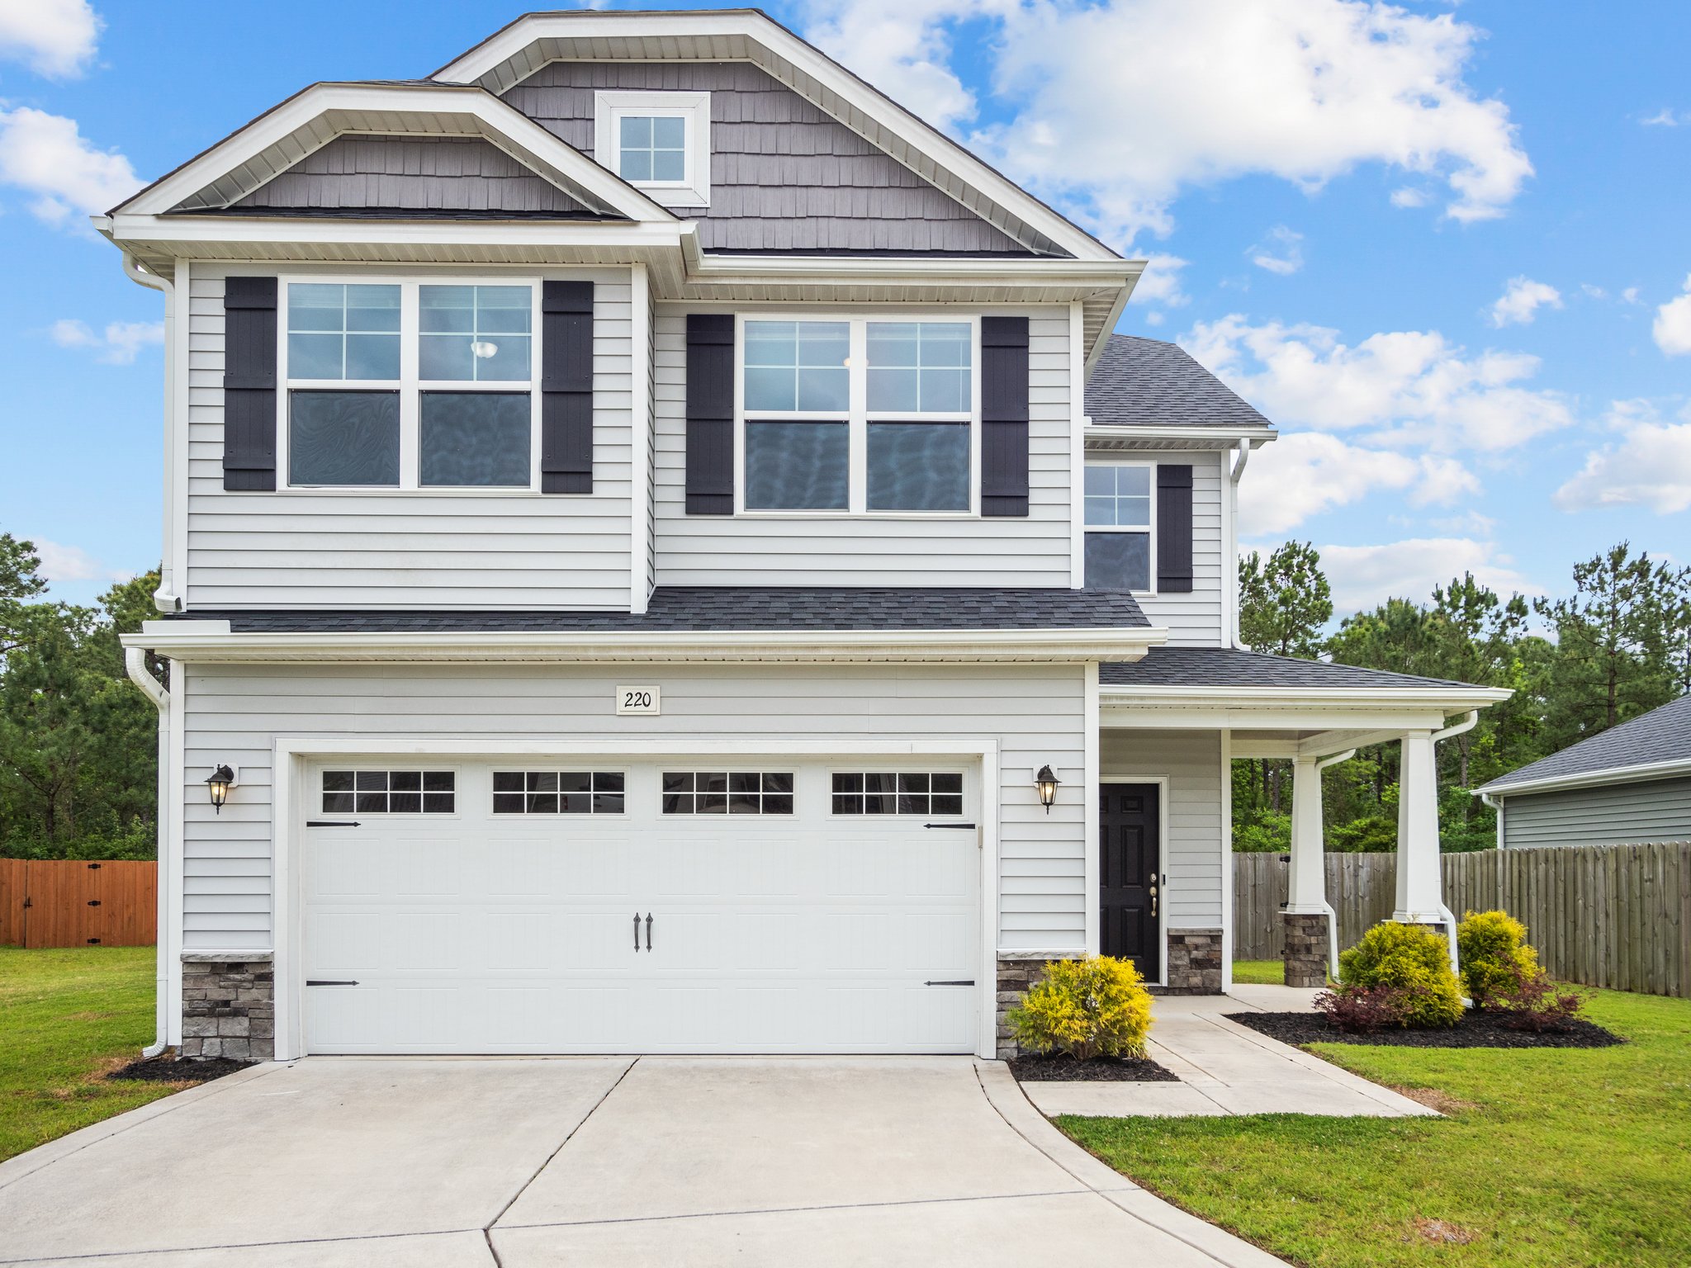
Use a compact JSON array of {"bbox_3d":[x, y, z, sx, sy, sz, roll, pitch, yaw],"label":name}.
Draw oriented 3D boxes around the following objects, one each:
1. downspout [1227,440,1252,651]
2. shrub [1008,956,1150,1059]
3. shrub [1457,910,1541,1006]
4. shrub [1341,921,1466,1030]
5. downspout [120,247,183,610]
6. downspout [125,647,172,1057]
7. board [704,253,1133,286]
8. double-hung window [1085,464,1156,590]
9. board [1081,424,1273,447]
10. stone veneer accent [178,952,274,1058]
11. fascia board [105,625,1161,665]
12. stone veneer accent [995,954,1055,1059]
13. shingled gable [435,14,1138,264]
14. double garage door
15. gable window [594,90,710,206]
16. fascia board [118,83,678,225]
[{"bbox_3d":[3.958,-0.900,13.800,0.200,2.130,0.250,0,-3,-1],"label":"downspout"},{"bbox_3d":[1.572,2.488,9.120,0.970,0.690,0.930,0,-2,-1],"label":"shrub"},{"bbox_3d":[5.708,2.840,12.000,0.820,0.870,0.800,0,-2,-1],"label":"shrub"},{"bbox_3d":[4.447,2.734,10.950,0.990,0.870,0.950,0,-2,-1],"label":"shrub"},{"bbox_3d":[-4.923,-1.424,9.700,0.430,2.580,0.180,0,-1,-1],"label":"downspout"},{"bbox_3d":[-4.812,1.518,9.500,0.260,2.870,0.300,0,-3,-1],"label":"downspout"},{"bbox_3d":[0.517,-2.656,10.000,3.280,0.200,0.120,0,-3,-1],"label":"board"},{"bbox_3d":[2.756,-1.063,13.850,0.820,1.360,0.100,0,-3,-1],"label":"double-hung window"},{"bbox_3d":[3.265,-1.970,13.550,2.100,0.180,0.130,0,-3,-1],"label":"board"},{"bbox_3d":[-4.299,2.597,9.500,0.645,0.745,0.130,0,-1,-1],"label":"stone veneer accent"},{"bbox_3d":[-1.370,0.072,9.300,7.100,0.200,0.130,0,-3,-1],"label":"fascia board"},{"bbox_3d":[1.363,2.618,9.630,0.600,0.760,0.110,0,-3,-1],"label":"stone veneer accent"},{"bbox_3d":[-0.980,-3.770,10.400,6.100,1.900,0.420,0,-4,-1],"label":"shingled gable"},{"bbox_3d":[-1.459,1.950,9.780,4.840,2.140,0.080,0,-1,-1],"label":"double garage door"},{"bbox_3d":[-1.449,-3.635,10.240,0.870,0.870,0.090,0,-1,-1],"label":"gable window"},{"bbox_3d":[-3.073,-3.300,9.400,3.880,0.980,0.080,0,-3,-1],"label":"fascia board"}]

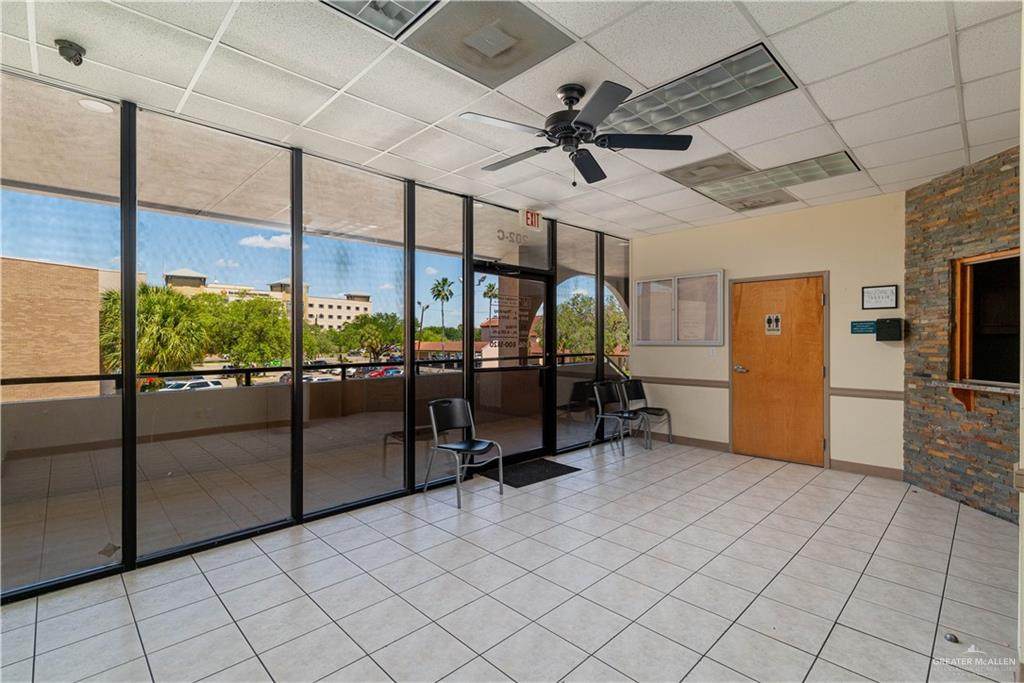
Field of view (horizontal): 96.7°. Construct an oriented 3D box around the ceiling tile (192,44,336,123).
[{"bbox_3d":[-1.408,-1.442,2.604,0.606,0.020,0.606,0,0,-44],"label":"ceiling tile"}]

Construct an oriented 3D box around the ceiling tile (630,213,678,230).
[{"bbox_3d":[1.689,-1.459,5.556,0.605,0.020,0.605,0,0,-44],"label":"ceiling tile"}]

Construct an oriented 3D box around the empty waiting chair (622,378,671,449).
[{"bbox_3d":[1.704,0.925,5.961,0.500,0.810,0.580,-1,1,-44],"label":"empty waiting chair"}]

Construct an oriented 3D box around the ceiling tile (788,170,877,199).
[{"bbox_3d":[2.968,-1.437,4.235,0.605,0.020,0.605,0,0,-44],"label":"ceiling tile"}]

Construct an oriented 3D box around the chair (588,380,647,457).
[{"bbox_3d":[1.289,0.929,5.637,0.485,0.805,0.565,0,0,-44],"label":"chair"}]

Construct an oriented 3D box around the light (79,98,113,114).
[{"bbox_3d":[-2.736,-1.554,2.994,0.170,0.030,0.170,0,1,-44],"label":"light"}]

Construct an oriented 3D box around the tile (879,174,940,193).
[{"bbox_3d":[3.677,-1.458,4.212,0.302,0.025,0.439,-1,1,-44],"label":"tile"}]

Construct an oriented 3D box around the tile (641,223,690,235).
[{"bbox_3d":[1.977,-1.452,5.875,0.338,0.020,0.606,0,0,-44],"label":"tile"}]

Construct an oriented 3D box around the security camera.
[{"bbox_3d":[-2.120,-1.369,2.184,0.107,0.085,0.107,0,0,22],"label":"security camera"}]

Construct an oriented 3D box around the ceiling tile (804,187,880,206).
[{"bbox_3d":[3.314,-1.461,4.590,0.302,0.025,0.610,-1,1,-44],"label":"ceiling tile"}]

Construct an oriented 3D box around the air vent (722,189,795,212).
[{"bbox_3d":[2.541,-1.449,4.675,0.605,0.030,0.605,0,0,-44],"label":"air vent"}]

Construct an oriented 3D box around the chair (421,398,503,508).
[{"bbox_3d":[-0.436,0.931,3.986,0.485,0.805,0.565,0,0,-44],"label":"chair"}]

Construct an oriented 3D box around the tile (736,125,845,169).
[{"bbox_3d":[2.071,-1.428,3.372,0.600,0.020,0.600,0,1,-44],"label":"tile"}]

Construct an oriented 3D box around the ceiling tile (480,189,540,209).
[{"bbox_3d":[0.014,-1.449,4.645,0.605,0.020,0.400,0,0,-44],"label":"ceiling tile"}]

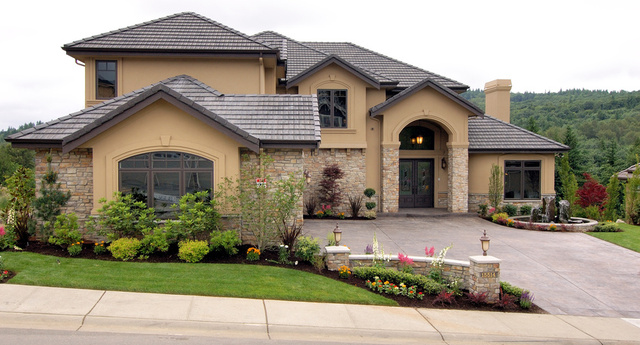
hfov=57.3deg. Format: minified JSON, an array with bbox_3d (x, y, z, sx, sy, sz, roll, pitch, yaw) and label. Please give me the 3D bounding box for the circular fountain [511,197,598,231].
[{"bbox_3d":[10.202,1.673,25.600,3.600,1.270,3.600,0,2,0],"label":"circular fountain"}]

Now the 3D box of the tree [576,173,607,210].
[{"bbox_3d":[13.417,1.026,28.900,1.600,2.100,1.550,0,2,-5],"label":"tree"}]

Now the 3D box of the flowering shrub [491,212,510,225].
[{"bbox_3d":[7.825,2.002,25.500,0.780,0.520,0.700,0,2,-5],"label":"flowering shrub"}]

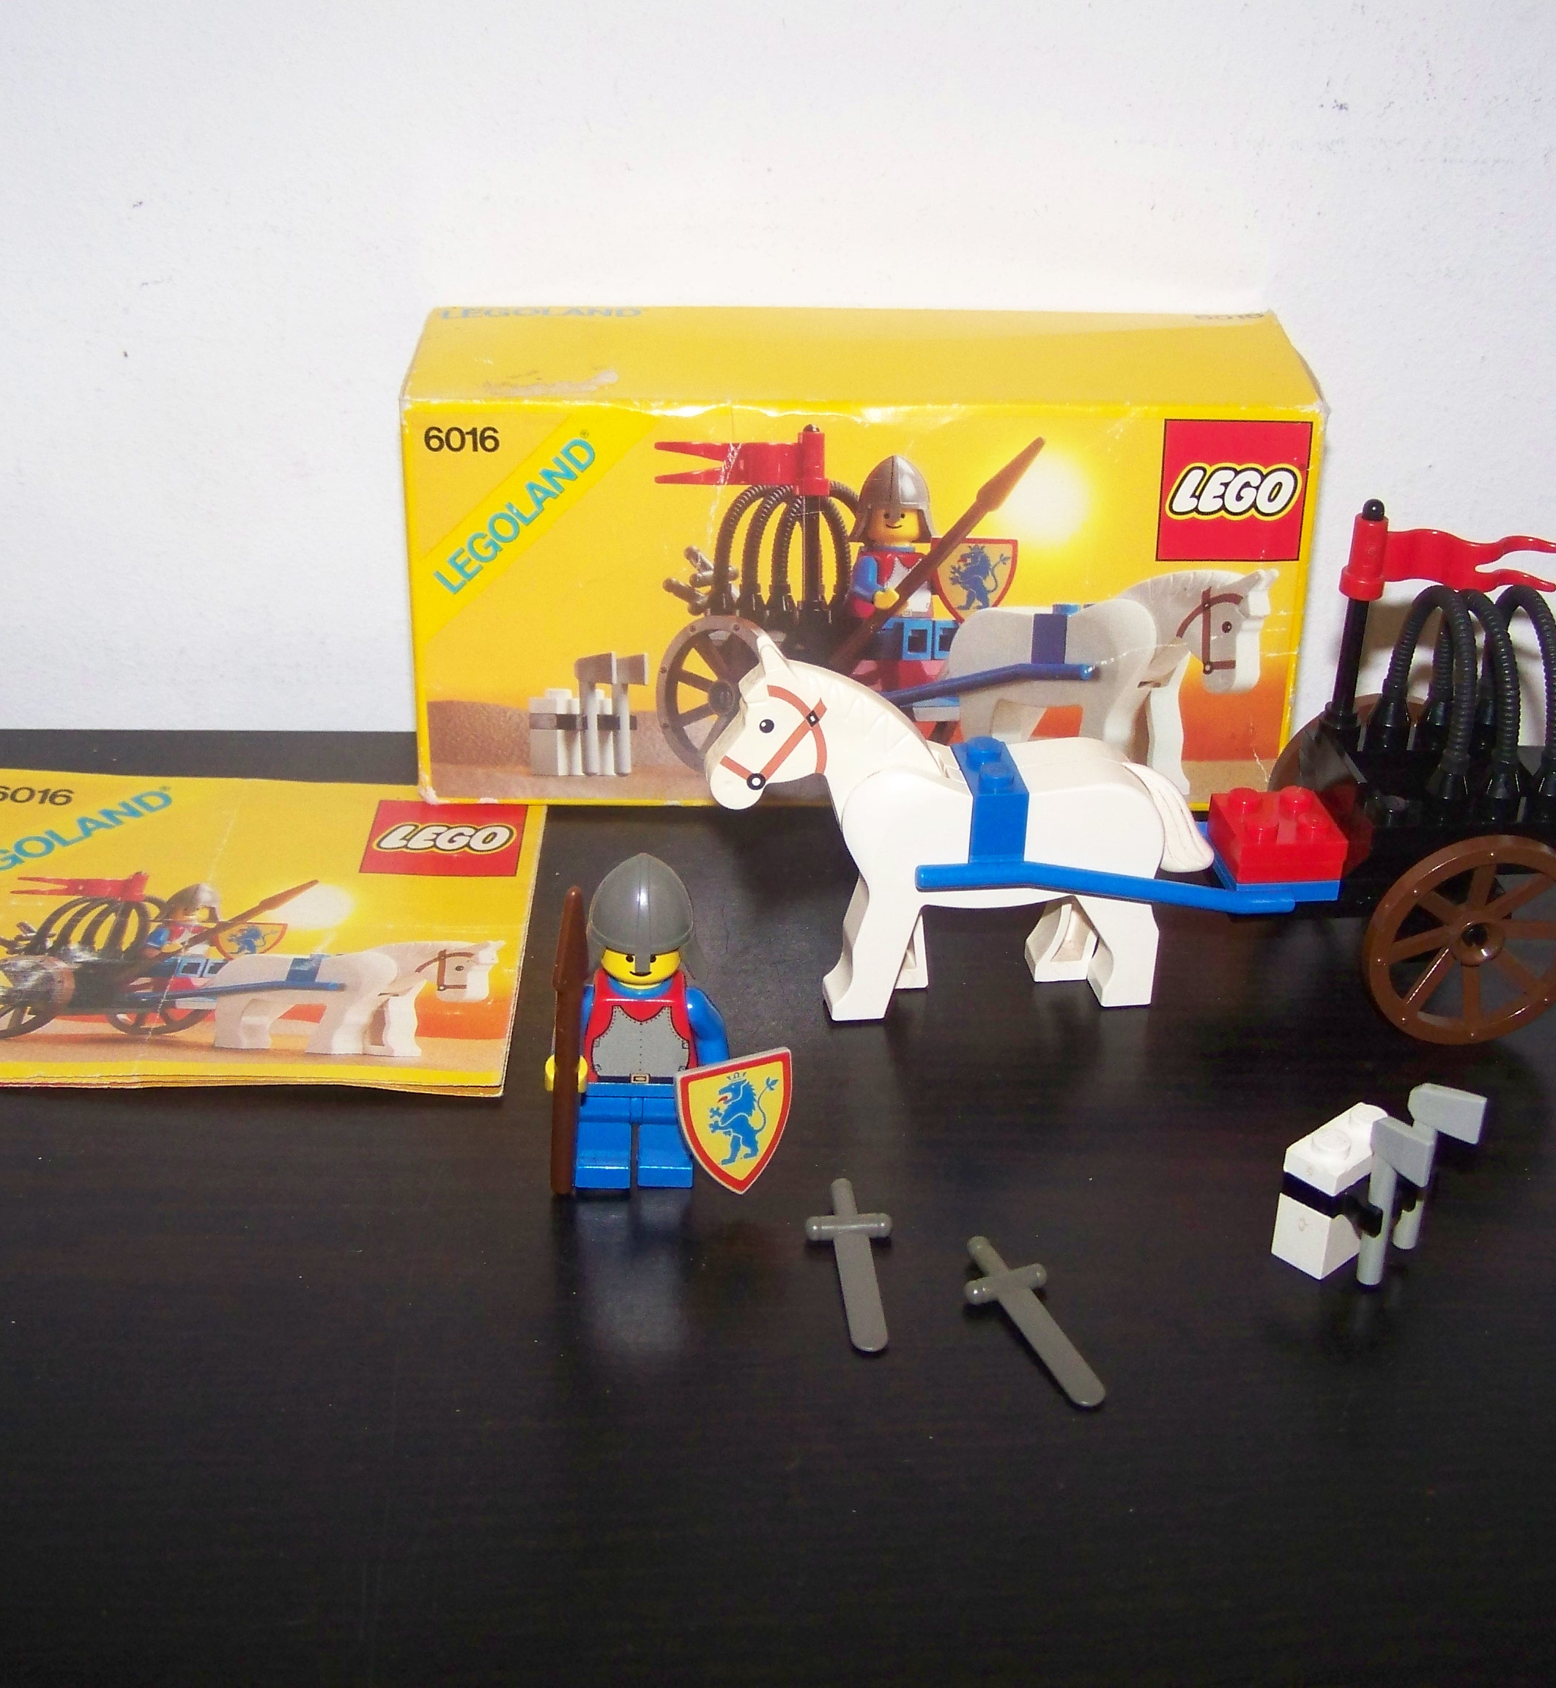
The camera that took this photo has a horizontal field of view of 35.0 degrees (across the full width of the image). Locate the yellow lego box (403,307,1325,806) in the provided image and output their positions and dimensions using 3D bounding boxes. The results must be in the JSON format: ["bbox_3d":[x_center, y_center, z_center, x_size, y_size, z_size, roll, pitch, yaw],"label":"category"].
[{"bbox_3d":[0.013,-0.049,0.422,0.144,0.070,0.051,0,28,-1],"label":"yellow lego box"}]

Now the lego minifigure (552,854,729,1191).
[{"bbox_3d":[-0.018,0.022,0.315,0.024,0.044,0.015,1,28,0],"label":"lego minifigure"}]

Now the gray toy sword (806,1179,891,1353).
[{"bbox_3d":[0.010,0.052,0.305,0.011,0.003,0.034,-1,28,-5],"label":"gray toy sword"}]

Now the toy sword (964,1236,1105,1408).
[{"bbox_3d":[0.031,0.057,0.296,0.011,0.003,0.033,-9,30,-18],"label":"toy sword"}]

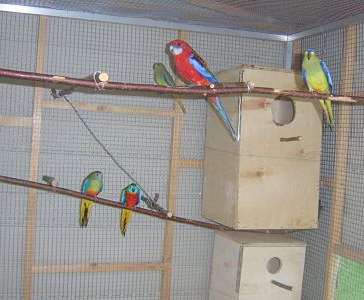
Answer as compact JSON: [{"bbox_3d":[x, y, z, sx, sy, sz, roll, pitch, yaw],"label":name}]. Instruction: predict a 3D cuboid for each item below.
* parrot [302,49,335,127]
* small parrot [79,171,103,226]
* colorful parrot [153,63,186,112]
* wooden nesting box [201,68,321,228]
[{"bbox_3d":[0.338,-0.148,1.070,0.068,0.180,0.130,3,0,27],"label":"parrot"},{"bbox_3d":[-0.250,0.136,1.205,0.062,0.162,0.125,3,0,-25],"label":"small parrot"},{"bbox_3d":[-0.036,-0.180,1.275,0.056,0.136,0.145,2,0,42],"label":"colorful parrot"},{"bbox_3d":[0.244,-0.003,1.375,0.262,0.453,0.260,2,-1,-19],"label":"wooden nesting box"}]

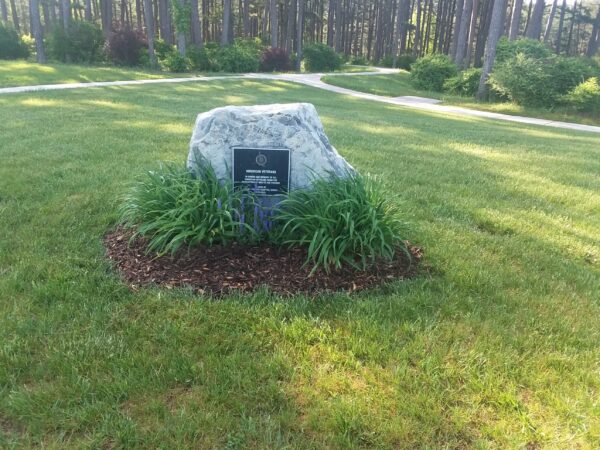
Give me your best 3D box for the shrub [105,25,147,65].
[{"bbox_3d":[-8.120,-8.409,23.527,1.897,1.818,1.707,-5,21,-18],"label":"shrub"}]

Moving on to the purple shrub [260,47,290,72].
[{"bbox_3d":[-1.155,-7.818,23.707,1.426,1.131,1.355,1,20,-3],"label":"purple shrub"}]

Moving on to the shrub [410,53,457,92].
[{"bbox_3d":[4.595,-5.213,17.175,1.659,1.155,1.493,7,21,13],"label":"shrub"}]

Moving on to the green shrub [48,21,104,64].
[{"bbox_3d":[-11.148,-9.113,24.962,2.919,1.943,2.335,-7,22,-22],"label":"green shrub"}]

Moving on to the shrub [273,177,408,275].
[{"bbox_3d":[0.308,-0.107,3.825,0.998,0.567,0.878,4,20,5],"label":"shrub"}]

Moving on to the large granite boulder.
[{"bbox_3d":[-0.230,-0.556,4.368,1.415,0.996,0.821,2,20,0],"label":"large granite boulder"}]

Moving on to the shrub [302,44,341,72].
[{"bbox_3d":[1.120,-8.351,25.014,2.009,1.371,1.808,3,20,2],"label":"shrub"}]

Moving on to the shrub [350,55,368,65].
[{"bbox_3d":[3.924,-10.891,33.153,1.191,0.669,1.072,4,20,5],"label":"shrub"}]

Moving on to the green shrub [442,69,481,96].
[{"bbox_3d":[5.199,-4.592,16.084,1.291,0.788,1.097,8,21,16],"label":"green shrub"}]

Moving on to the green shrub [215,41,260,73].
[{"bbox_3d":[-2.811,-7.675,22.981,2.031,1.257,1.726,-1,20,-7],"label":"green shrub"}]

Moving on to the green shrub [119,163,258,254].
[{"bbox_3d":[-0.898,-0.228,4.048,1.085,0.560,0.922,-3,21,-13],"label":"green shrub"}]

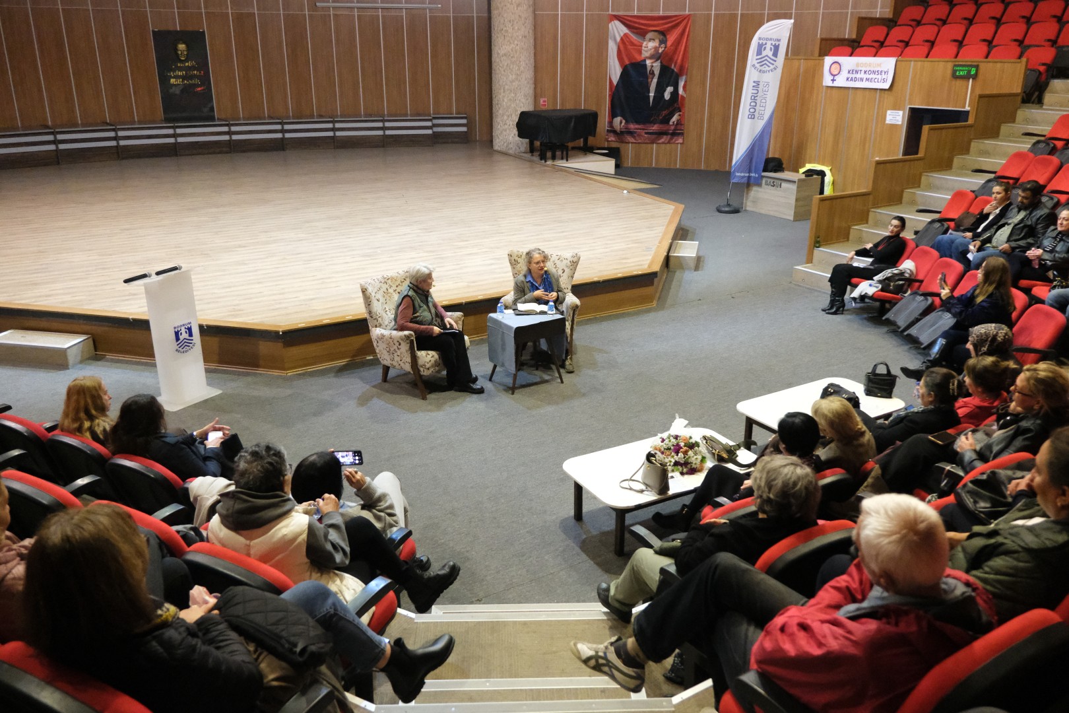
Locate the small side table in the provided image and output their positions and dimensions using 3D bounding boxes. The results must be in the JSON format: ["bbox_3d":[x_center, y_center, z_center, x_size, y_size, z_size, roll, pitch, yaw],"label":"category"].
[{"bbox_3d":[-0.075,-0.071,7.956,0.605,0.656,0.472,-12,23,-32],"label":"small side table"}]

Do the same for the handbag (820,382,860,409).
[{"bbox_3d":[2.399,0.290,6.471,0.150,0.155,0.300,-14,23,-35],"label":"handbag"}]

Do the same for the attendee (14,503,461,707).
[{"bbox_3d":[-0.831,0.823,2.746,0.580,1.180,1.240,16,25,39],"label":"attendee"}]

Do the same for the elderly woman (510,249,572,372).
[{"bbox_3d":[0.073,-0.492,8.401,0.550,1.160,0.820,-3,19,-10],"label":"elderly woman"}]

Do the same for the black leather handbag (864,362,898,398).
[{"bbox_3d":[2.760,0.177,6.623,0.220,0.270,0.130,5,20,15],"label":"black leather handbag"}]

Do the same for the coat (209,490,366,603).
[{"bbox_3d":[-0.881,0.764,2.985,0.520,0.560,0.400,12,22,31],"label":"coat"}]

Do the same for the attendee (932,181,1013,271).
[{"bbox_3d":[4.982,-1.433,9.607,0.800,1.180,0.550,-2,19,-5],"label":"attendee"}]

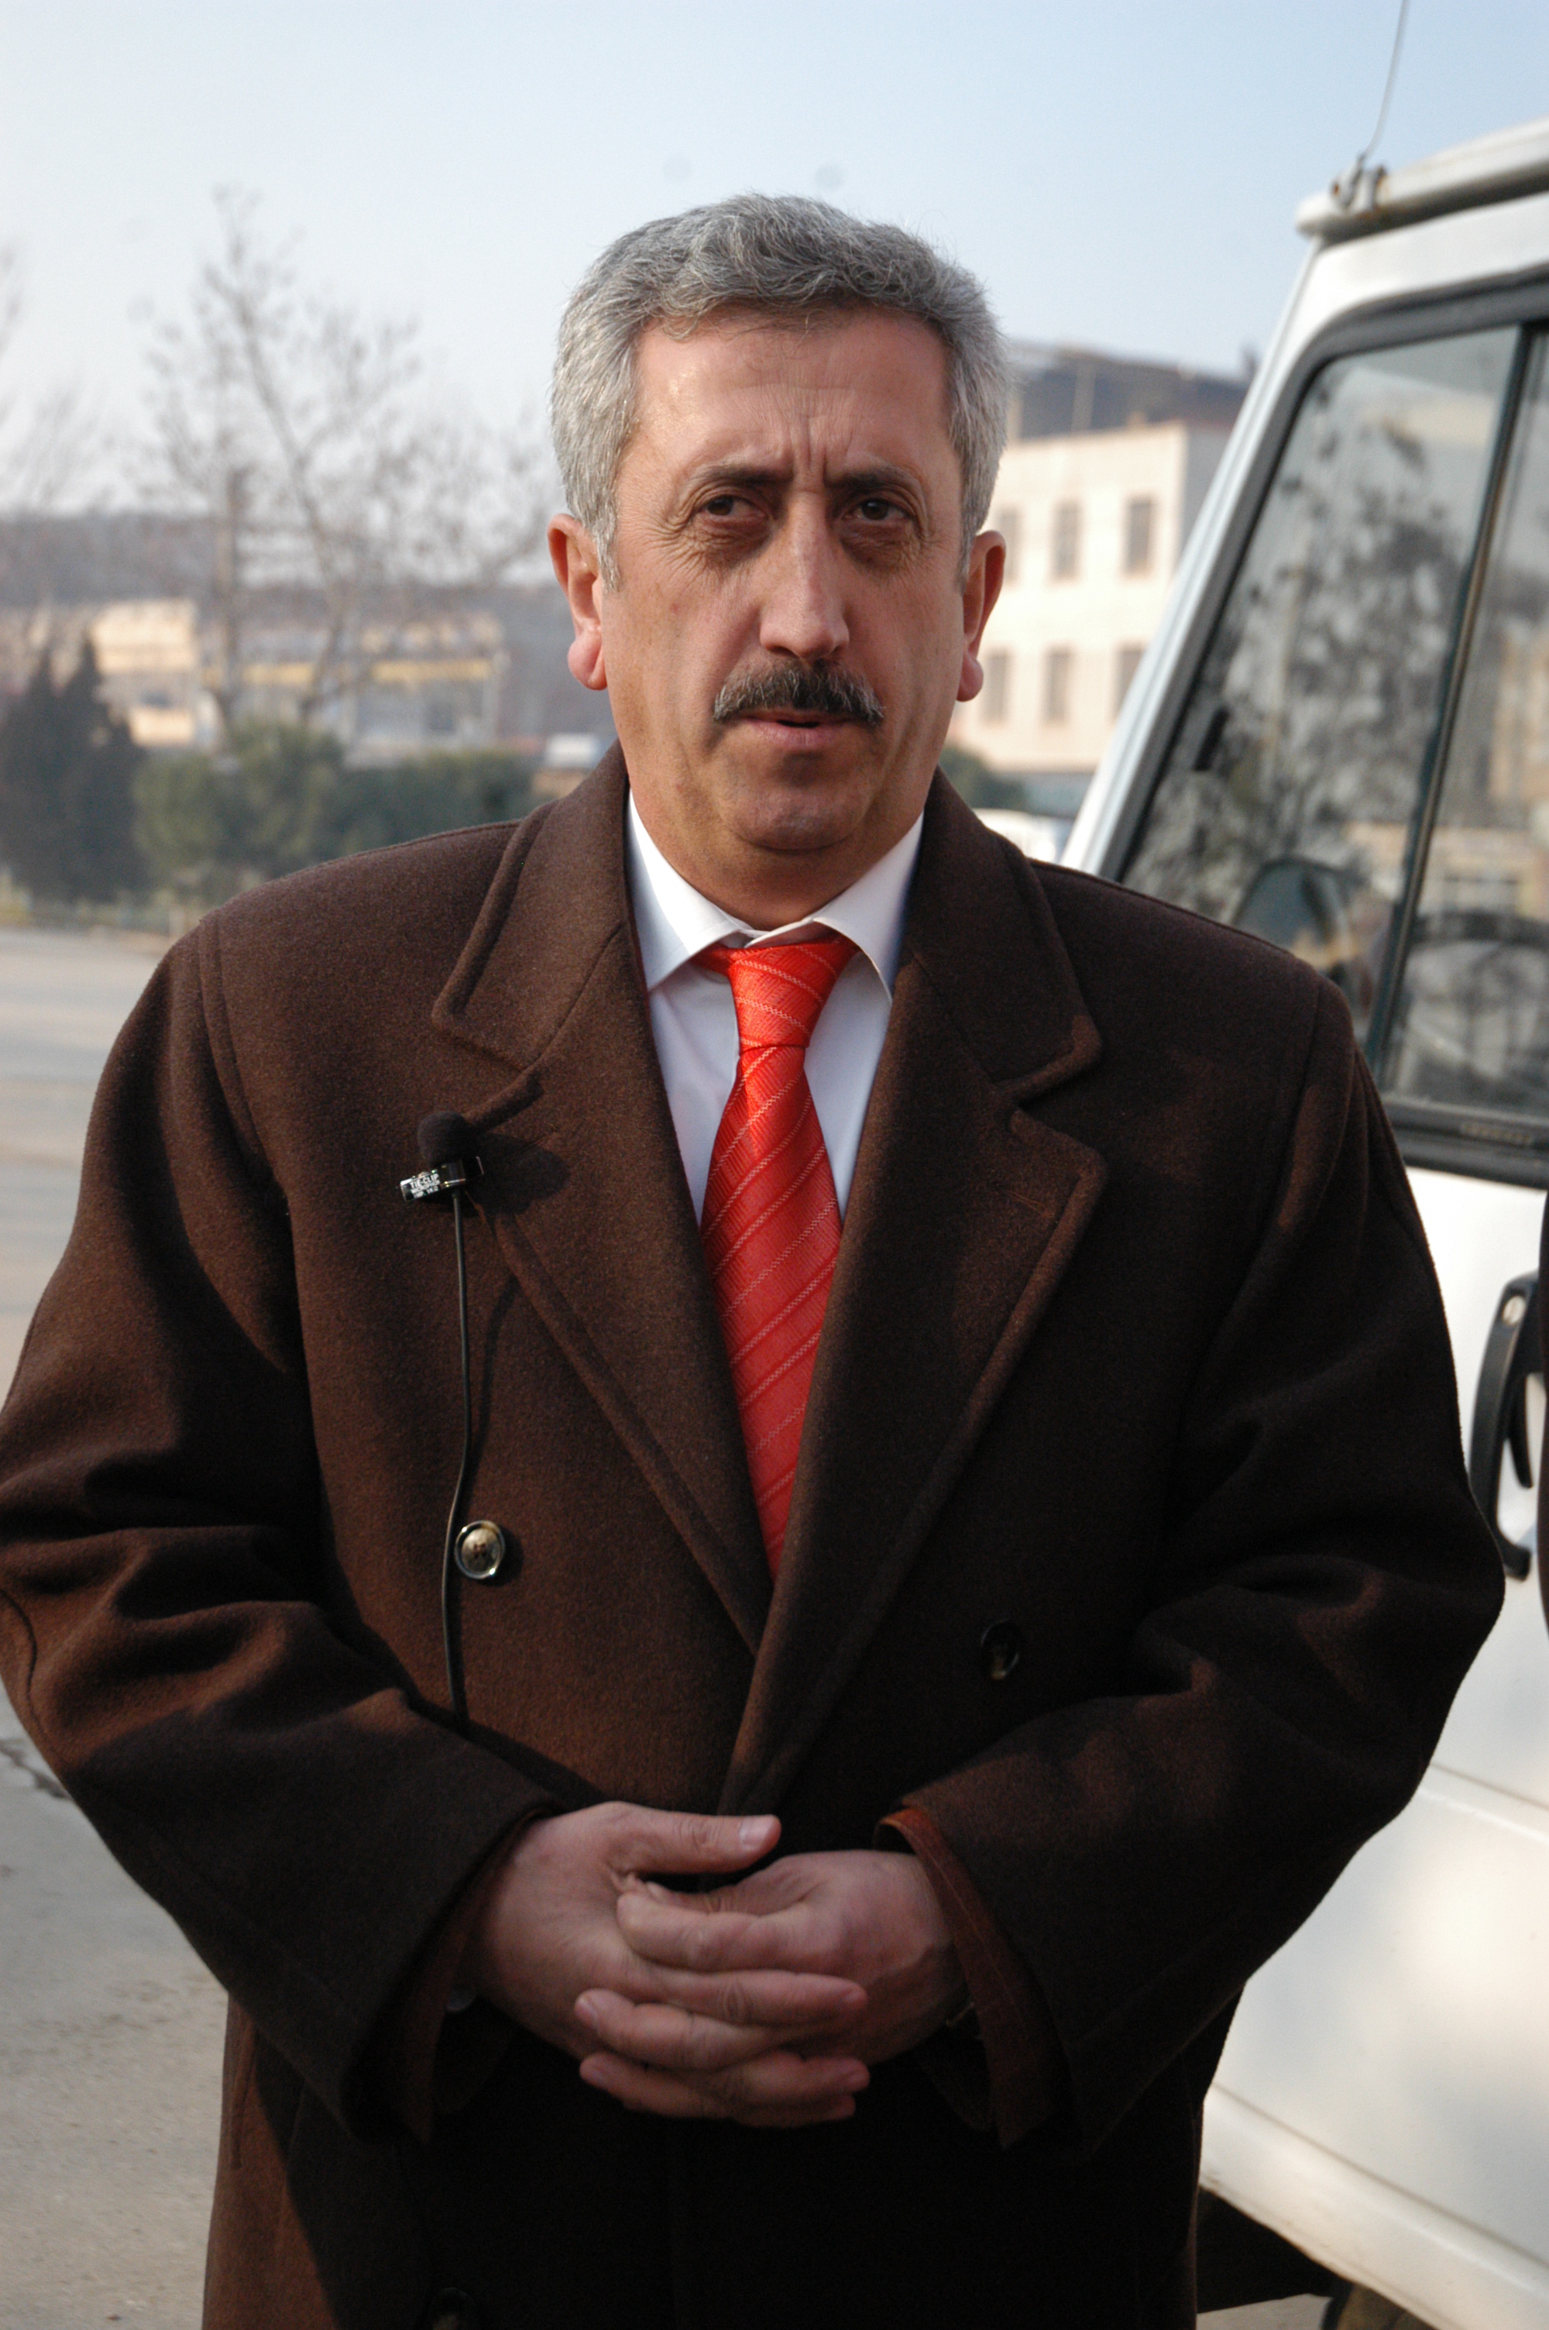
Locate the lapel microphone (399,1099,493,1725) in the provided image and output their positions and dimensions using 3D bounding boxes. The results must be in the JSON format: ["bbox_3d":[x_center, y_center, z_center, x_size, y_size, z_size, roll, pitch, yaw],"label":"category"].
[{"bbox_3d":[-0.131,0.102,1.477,0.036,0.244,0.034,3,6,0],"label":"lapel microphone"}]

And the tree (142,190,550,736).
[{"bbox_3d":[-5.803,-8.630,50.000,5.600,9.100,5.400,3,6,0],"label":"tree"}]

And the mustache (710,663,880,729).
[{"bbox_3d":[0.010,-0.184,1.448,0.066,0.027,0.029,3,6,-4],"label":"mustache"}]

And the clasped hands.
[{"bbox_3d":[-0.024,0.312,1.438,0.195,0.117,0.098,3,6,-1],"label":"clasped hands"}]

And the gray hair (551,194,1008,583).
[{"bbox_3d":[0.002,-0.313,1.550,0.187,0.185,0.200,3,6,-3],"label":"gray hair"}]

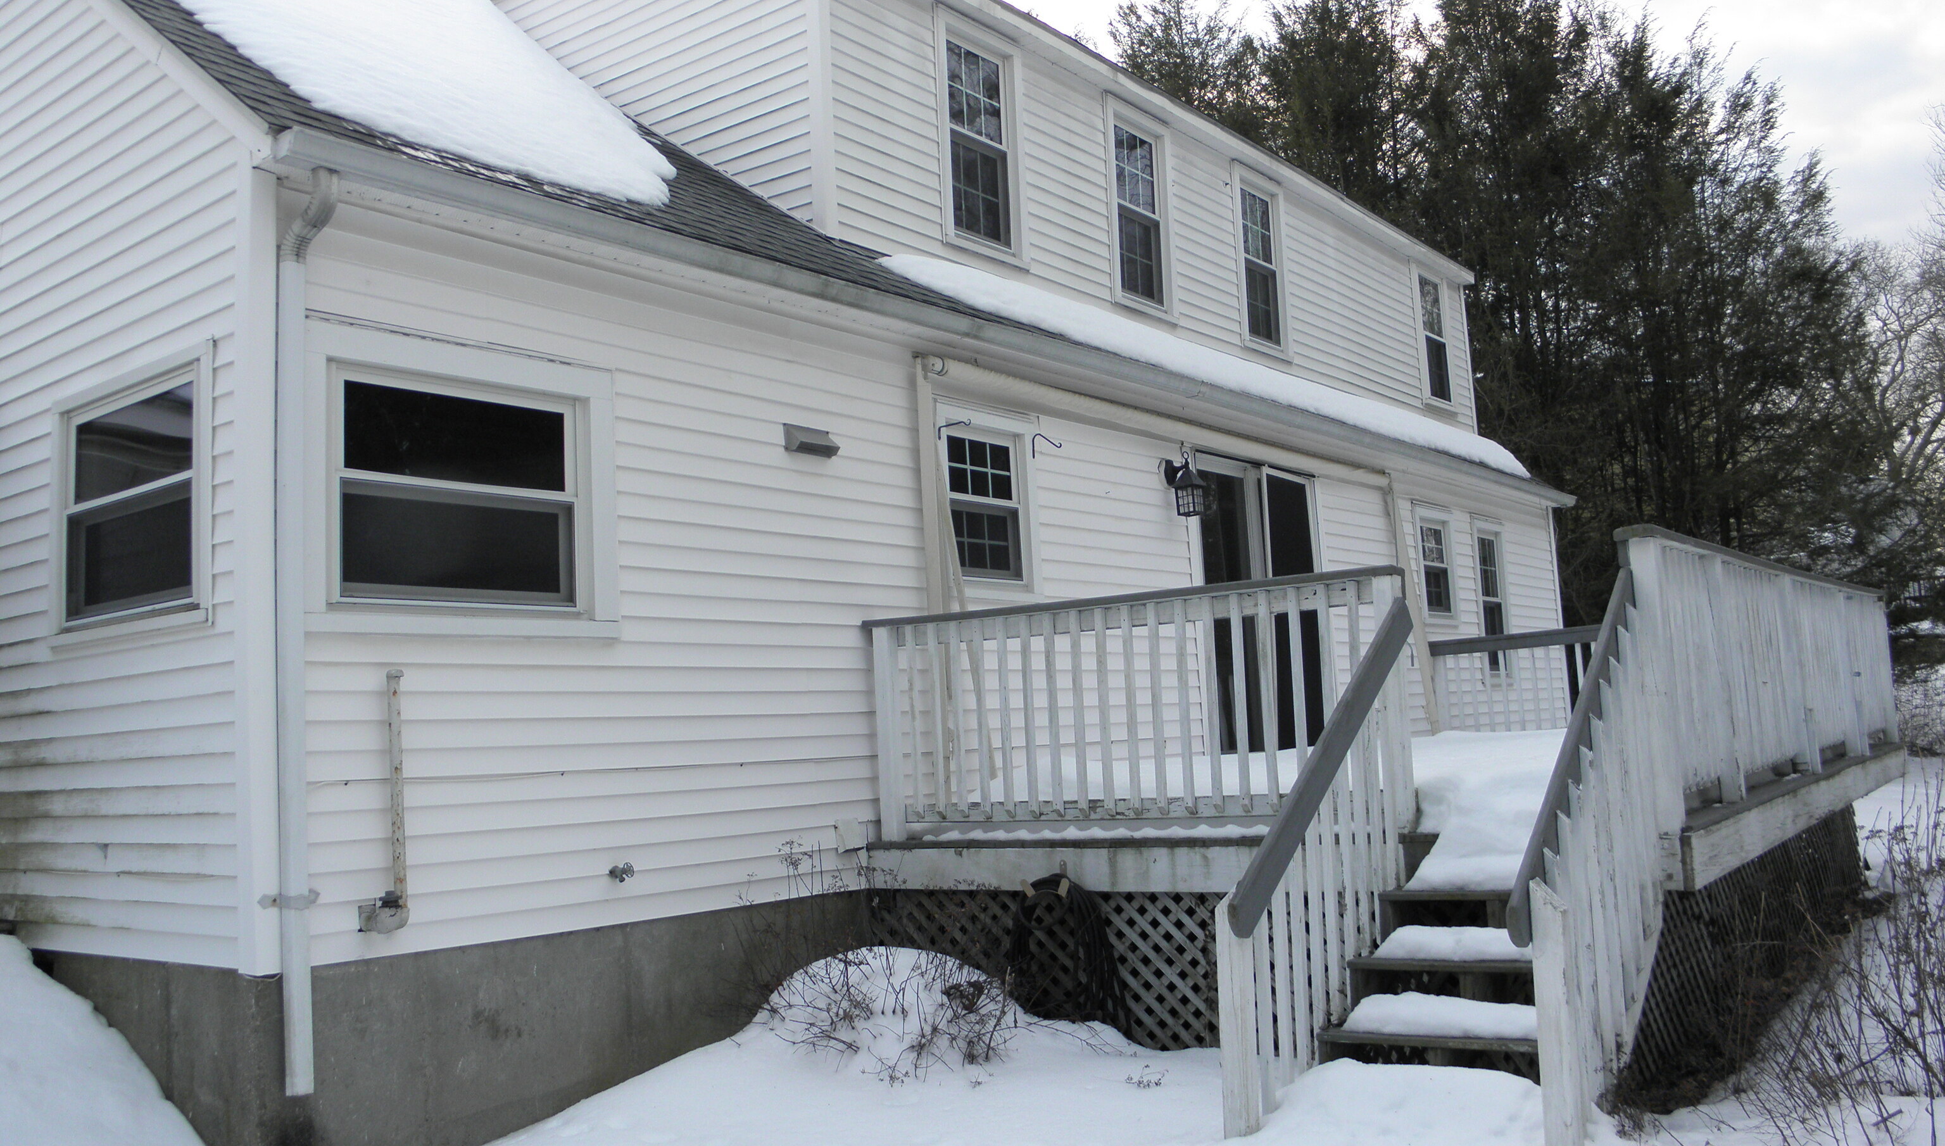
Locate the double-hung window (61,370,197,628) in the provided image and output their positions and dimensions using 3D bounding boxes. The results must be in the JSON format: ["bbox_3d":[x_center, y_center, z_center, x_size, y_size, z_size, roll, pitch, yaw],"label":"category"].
[{"bbox_3d":[-3.177,-0.260,5.891,1.150,0.835,0.090,-8,-8,38],"label":"double-hung window"}]

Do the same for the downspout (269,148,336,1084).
[{"bbox_3d":[-2.182,0.171,5.172,0.280,3.060,0.100,-8,-8,38],"label":"downspout"}]

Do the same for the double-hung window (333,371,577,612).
[{"bbox_3d":[-1.884,-0.301,5.864,0.090,0.860,1.085,-8,-8,38],"label":"double-hung window"}]

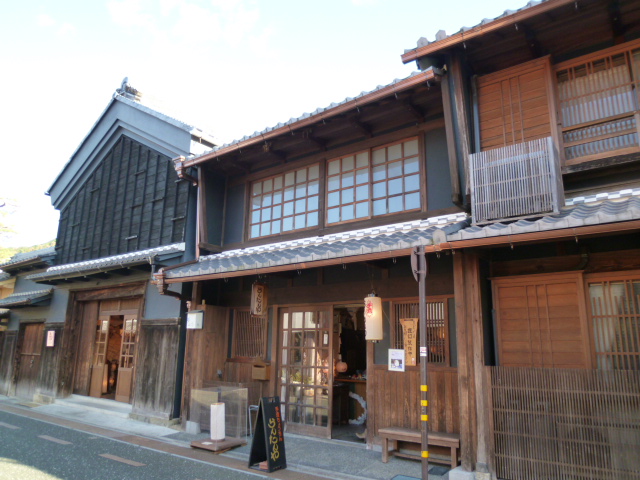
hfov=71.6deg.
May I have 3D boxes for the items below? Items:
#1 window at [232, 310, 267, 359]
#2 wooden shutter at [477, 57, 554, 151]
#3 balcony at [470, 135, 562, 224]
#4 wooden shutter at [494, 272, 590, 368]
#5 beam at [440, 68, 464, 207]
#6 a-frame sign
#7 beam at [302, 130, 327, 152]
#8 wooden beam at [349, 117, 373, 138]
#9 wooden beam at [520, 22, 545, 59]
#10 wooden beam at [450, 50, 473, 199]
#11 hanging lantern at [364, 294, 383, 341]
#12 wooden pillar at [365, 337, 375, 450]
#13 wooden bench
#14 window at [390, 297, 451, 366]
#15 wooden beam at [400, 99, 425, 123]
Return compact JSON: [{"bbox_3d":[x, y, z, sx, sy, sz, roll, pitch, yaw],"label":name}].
[{"bbox_3d":[-1.342,1.795,8.535,0.928,0.964,0.082,-9,-18,35],"label":"window"},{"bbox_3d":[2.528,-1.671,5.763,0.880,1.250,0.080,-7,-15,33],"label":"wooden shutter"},{"bbox_3d":[2.421,-0.647,5.507,0.964,0.928,0.459,-9,-18,35],"label":"balcony"},{"bbox_3d":[2.647,0.998,5.385,1.020,1.137,0.112,-9,-18,35],"label":"wooden shutter"},{"bbox_3d":[1.694,-1.363,5.762,0.100,1.690,0.110,-8,-7,36],"label":"beam"},{"bbox_3d":[-0.676,2.549,5.903,0.352,0.872,0.337,-9,-18,35],"label":"a-frame sign"},{"bbox_3d":[-0.117,-1.762,7.764,0.133,0.214,0.592,-9,-18,35],"label":"beam"},{"bbox_3d":[0.622,-1.795,6.994,0.120,0.140,0.600,-8,-16,36],"label":"wooden beam"},{"bbox_3d":[2.830,-2.654,5.879,0.122,0.184,0.561,-9,-18,35],"label":"wooden beam"},{"bbox_3d":[1.933,-1.581,5.979,0.117,2.111,0.122,-9,-18,35],"label":"wooden beam"},{"bbox_3d":[0.718,1.036,5.930,0.245,0.610,0.245,1,-13,0],"label":"hanging lantern"},{"bbox_3d":[0.736,2.020,6.397,0.125,1.840,0.120,-8,-16,36],"label":"wooden pillar"},{"bbox_3d":[1.229,2.556,5.442,0.980,0.370,0.310,-7,-15,31],"label":"wooden bench"},{"bbox_3d":[1.479,1.365,6.533,0.893,0.964,0.082,-9,-18,35],"label":"window"},{"bbox_3d":[1.348,-1.902,6.464,0.120,0.140,0.600,-8,-16,36],"label":"wooden beam"}]

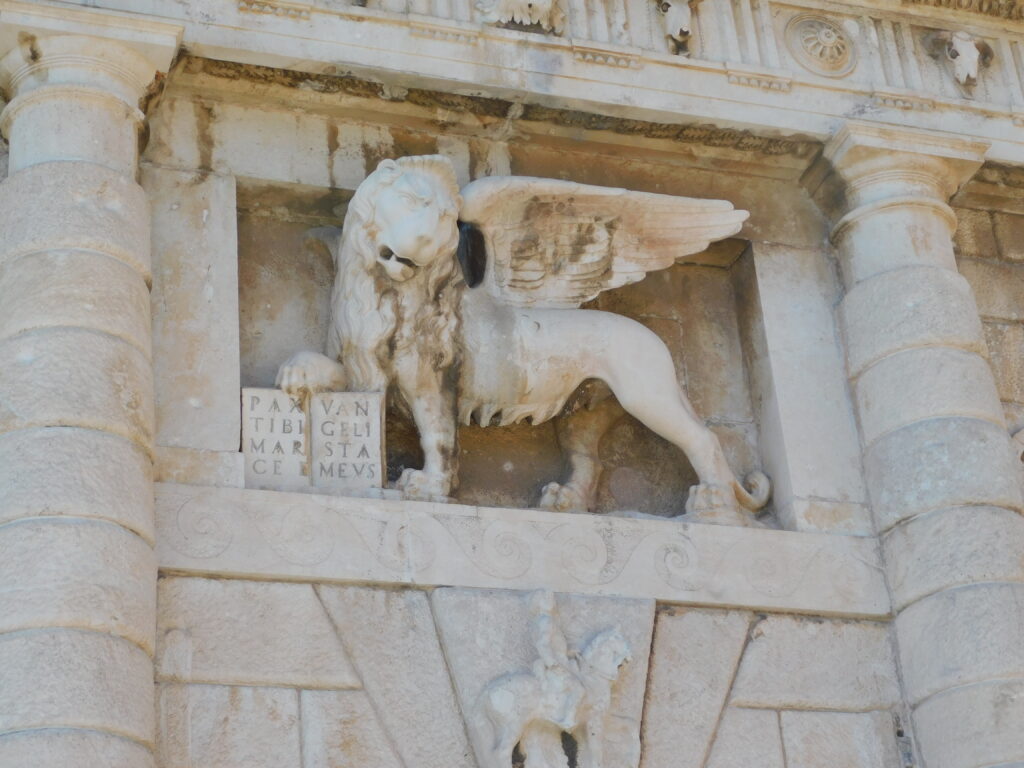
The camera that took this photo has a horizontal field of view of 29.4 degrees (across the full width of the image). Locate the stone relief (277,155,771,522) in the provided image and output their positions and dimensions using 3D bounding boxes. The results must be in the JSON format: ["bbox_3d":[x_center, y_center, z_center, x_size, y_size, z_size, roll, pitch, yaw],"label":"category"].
[{"bbox_3d":[0.096,-0.250,12.078,3.164,2.270,0.670,5,-30,-17],"label":"stone relief"}]

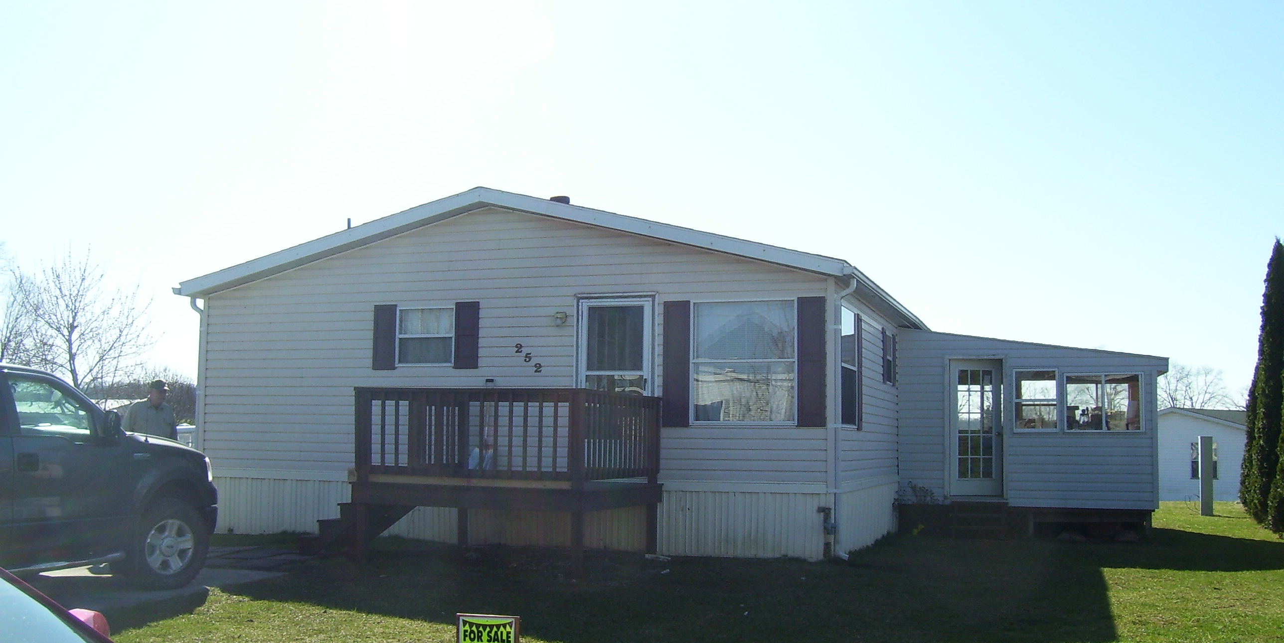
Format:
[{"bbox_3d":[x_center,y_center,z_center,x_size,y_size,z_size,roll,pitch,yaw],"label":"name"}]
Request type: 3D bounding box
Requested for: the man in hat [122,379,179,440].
[{"bbox_3d":[-5.075,1.510,12.908,0.350,1.820,0.520,-5,-8,43],"label":"man in hat"}]

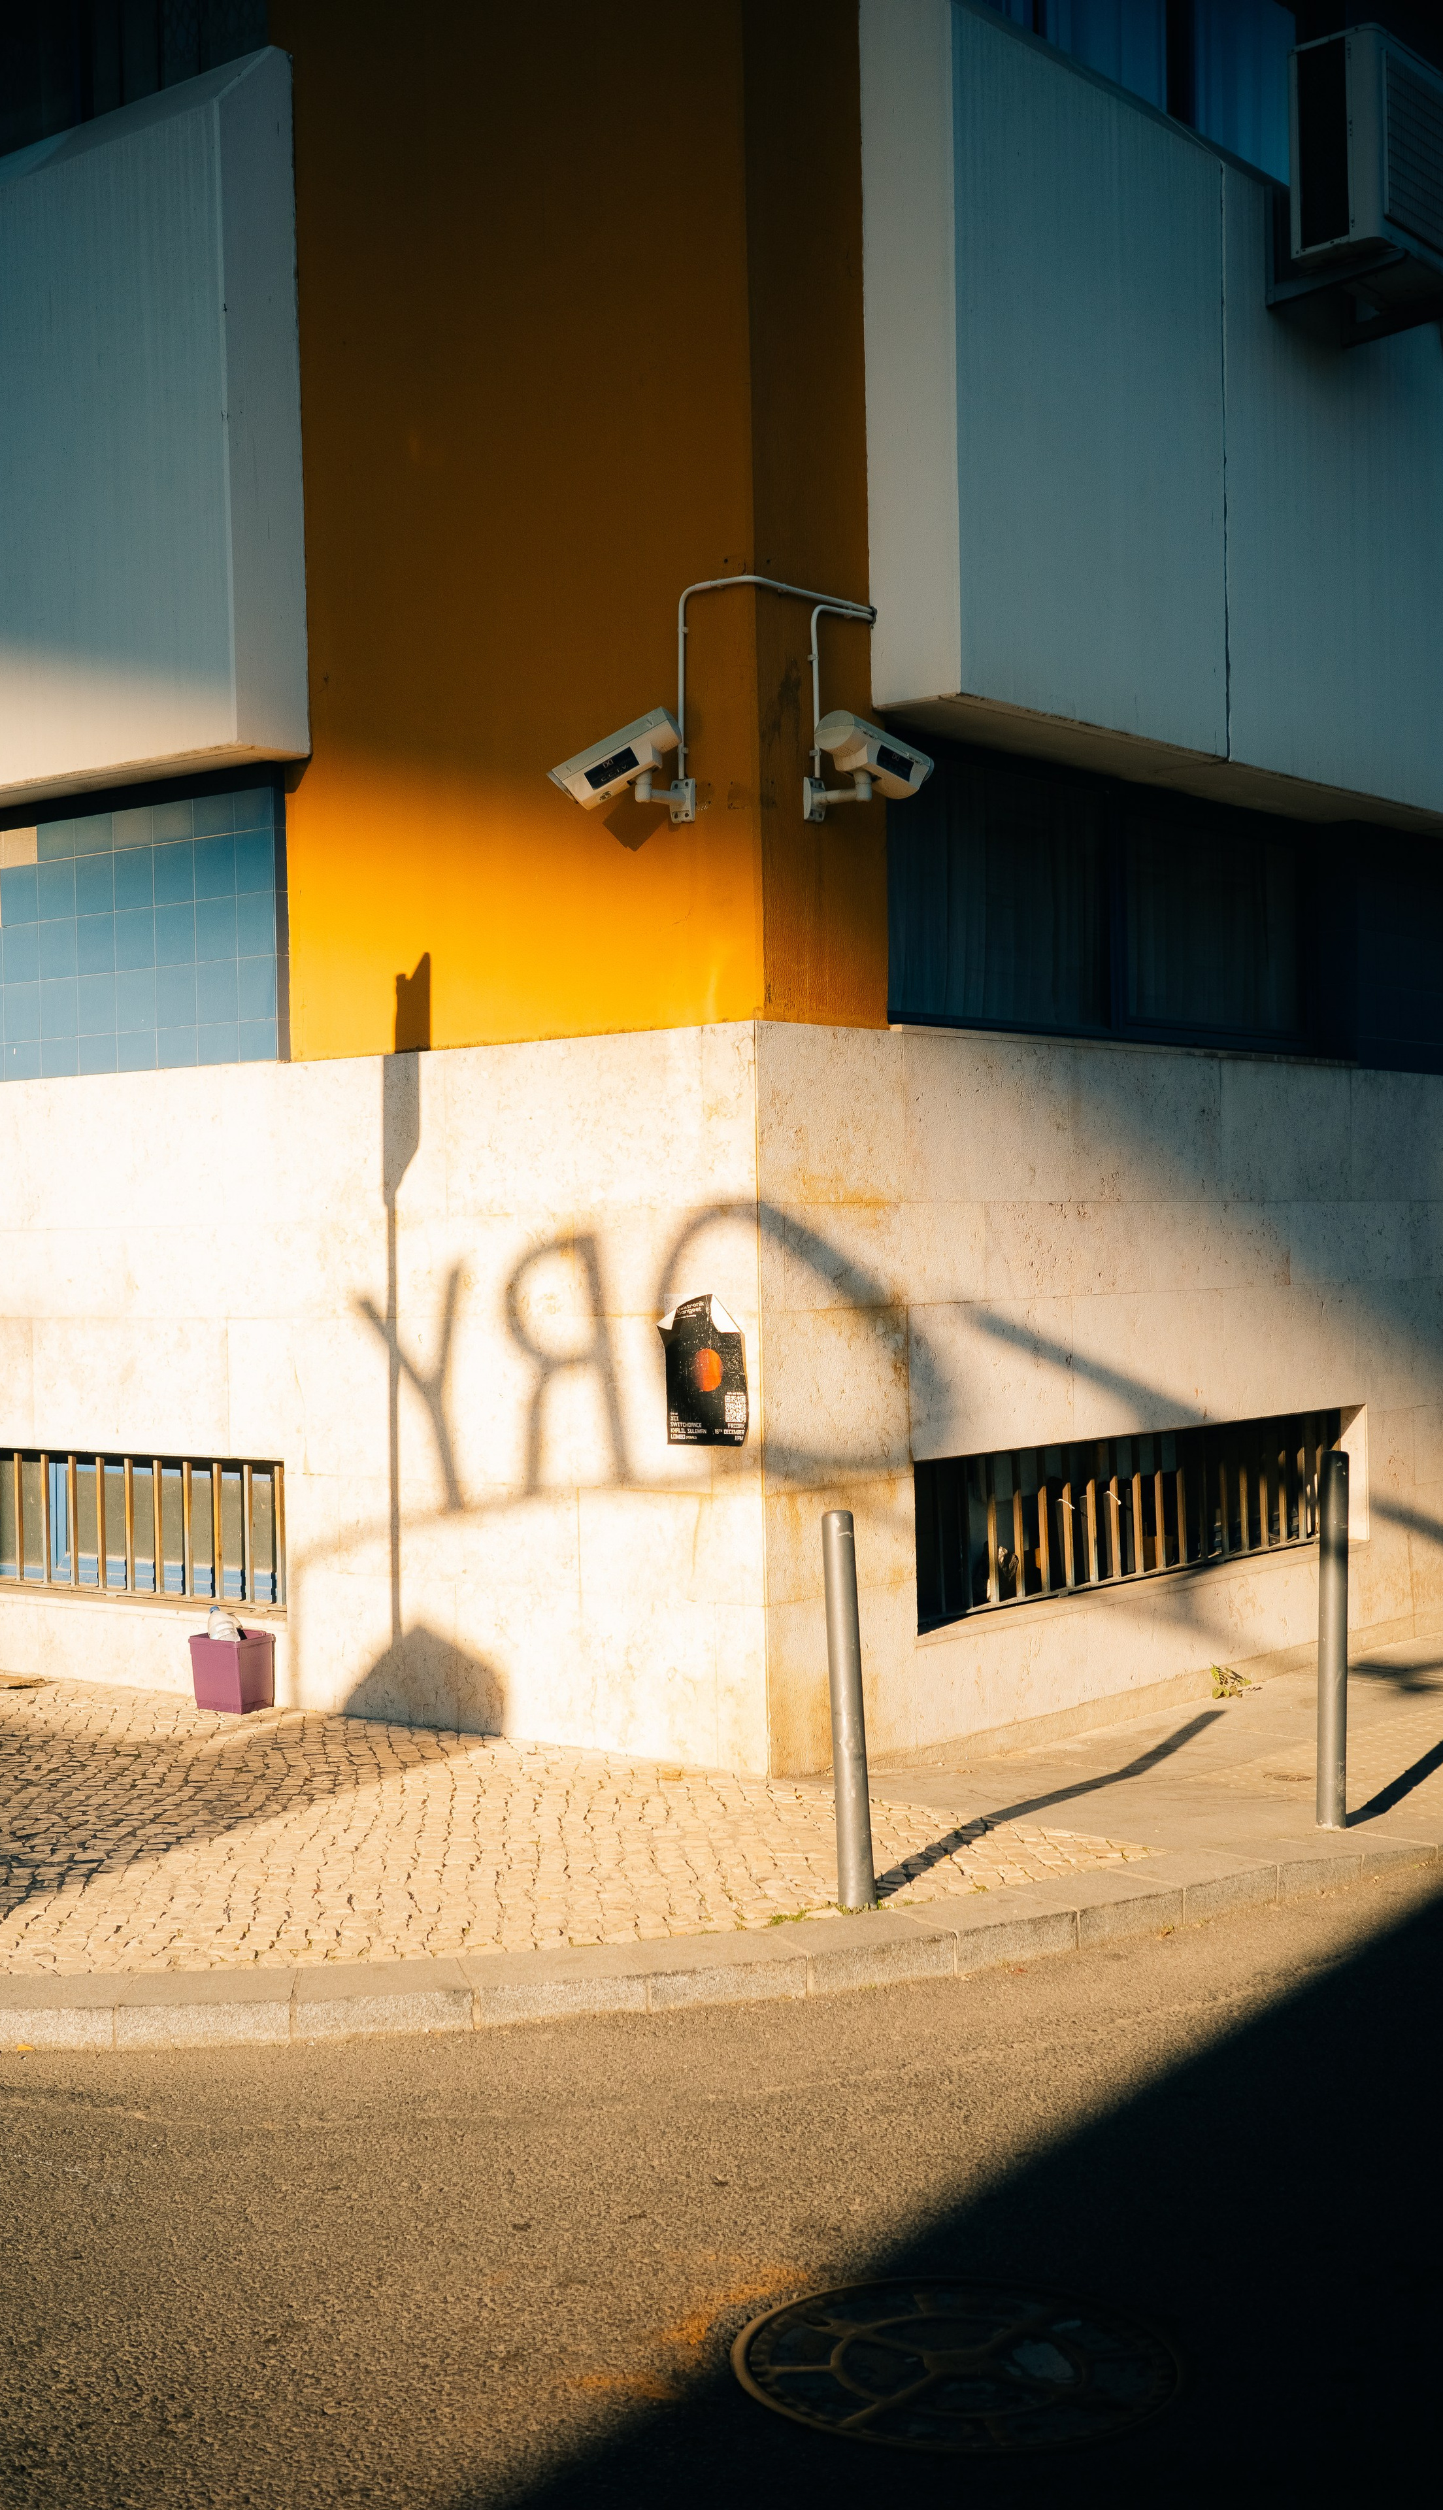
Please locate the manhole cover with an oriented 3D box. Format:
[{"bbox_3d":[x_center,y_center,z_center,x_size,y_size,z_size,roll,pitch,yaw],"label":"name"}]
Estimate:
[{"bbox_3d":[0.337,1.588,3.979,0.637,0.040,0.637,-1,0,0],"label":"manhole cover"}]

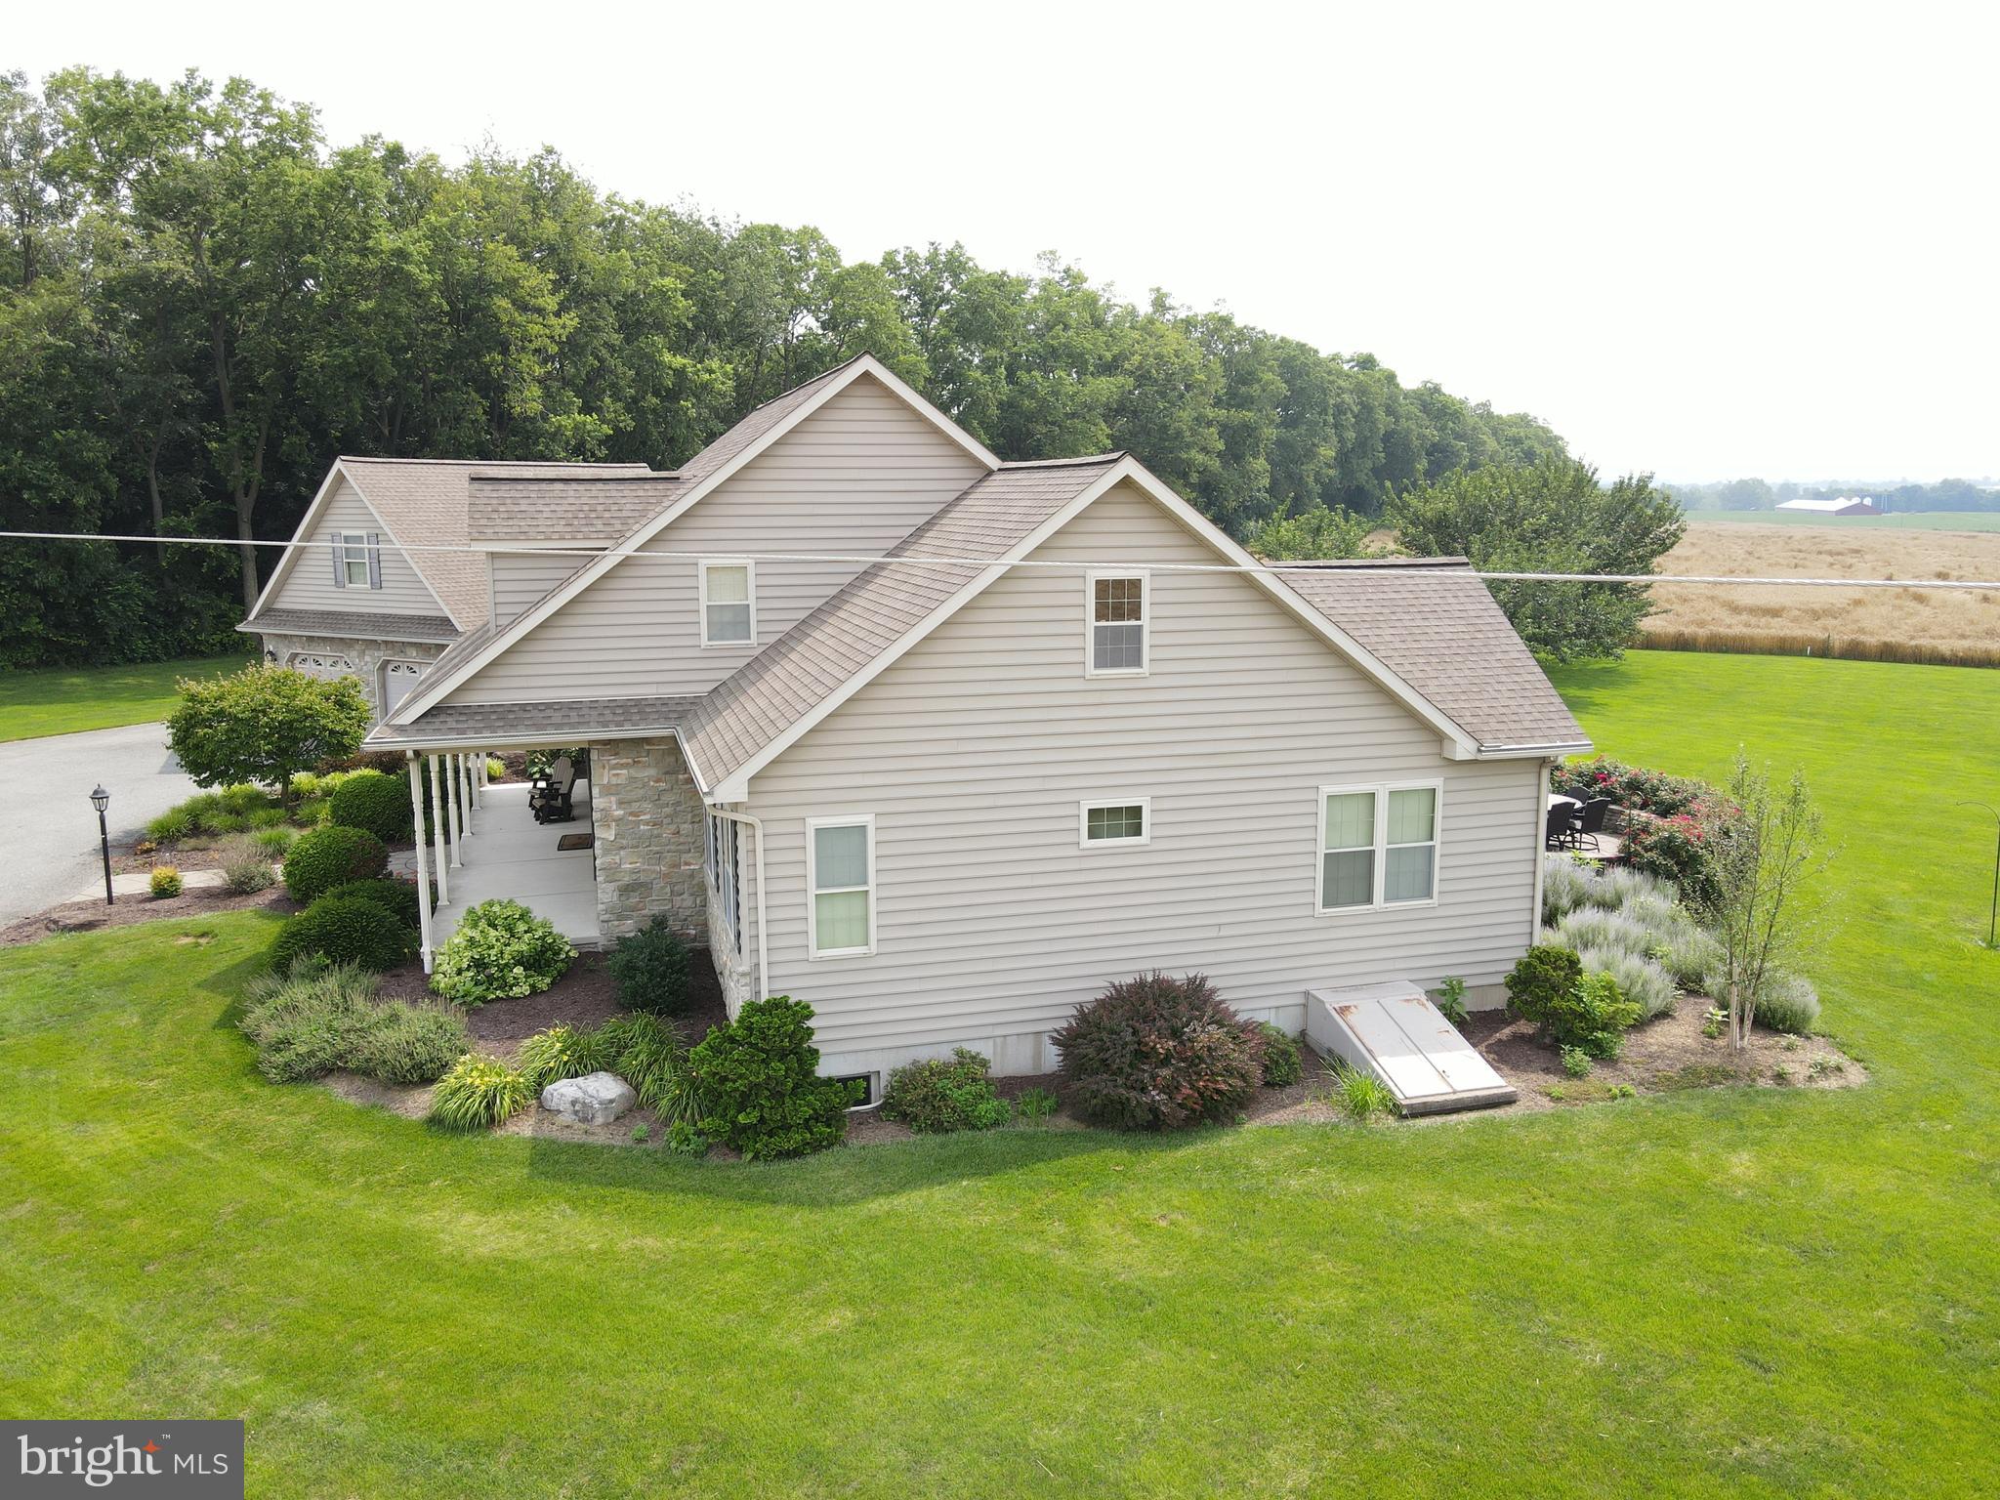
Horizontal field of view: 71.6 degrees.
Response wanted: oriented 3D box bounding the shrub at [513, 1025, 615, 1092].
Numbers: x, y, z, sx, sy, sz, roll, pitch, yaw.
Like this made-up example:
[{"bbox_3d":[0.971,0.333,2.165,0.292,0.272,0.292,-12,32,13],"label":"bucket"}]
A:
[{"bbox_3d":[-4.861,3.474,15.567,1.070,0.699,1.070,-4,11,-18],"label":"shrub"}]

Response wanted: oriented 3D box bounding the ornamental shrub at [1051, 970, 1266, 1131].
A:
[{"bbox_3d":[1.607,3.024,14.318,2.216,1.478,1.822,-3,10,-16],"label":"ornamental shrub"}]

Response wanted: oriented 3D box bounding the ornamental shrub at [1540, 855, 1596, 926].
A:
[{"bbox_3d":[8.344,2.044,20.642,0.996,0.939,0.996,-3,11,-16],"label":"ornamental shrub"}]

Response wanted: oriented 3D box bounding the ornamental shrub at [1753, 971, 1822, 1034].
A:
[{"bbox_3d":[9.533,3.059,16.831,0.772,0.699,0.772,6,12,30],"label":"ornamental shrub"}]

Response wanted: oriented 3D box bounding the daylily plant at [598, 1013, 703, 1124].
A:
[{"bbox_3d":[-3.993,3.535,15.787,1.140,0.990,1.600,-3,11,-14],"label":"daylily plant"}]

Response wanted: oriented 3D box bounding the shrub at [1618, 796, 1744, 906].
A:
[{"bbox_3d":[10.385,1.575,21.164,1.724,1.625,1.724,-3,10,-16],"label":"shrub"}]

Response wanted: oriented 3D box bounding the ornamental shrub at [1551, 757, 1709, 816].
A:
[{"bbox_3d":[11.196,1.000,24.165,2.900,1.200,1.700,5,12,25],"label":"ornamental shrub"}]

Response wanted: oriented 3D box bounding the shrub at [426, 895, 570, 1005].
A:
[{"bbox_3d":[-6.446,2.599,17.977,1.768,1.259,1.680,-4,11,-20],"label":"shrub"}]

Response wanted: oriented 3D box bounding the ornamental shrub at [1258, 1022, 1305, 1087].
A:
[{"bbox_3d":[3.070,3.331,15.337,0.577,0.631,0.577,0,10,0],"label":"ornamental shrub"}]

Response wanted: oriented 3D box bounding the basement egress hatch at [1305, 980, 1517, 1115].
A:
[{"bbox_3d":[4.652,3.366,15.906,1.378,0.638,2.236,-3,10,-14],"label":"basement egress hatch"}]

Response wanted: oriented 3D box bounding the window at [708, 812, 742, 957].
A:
[{"bbox_3d":[-3.398,1.092,16.757,0.148,1.714,4.038,-3,10,-16],"label":"window"}]

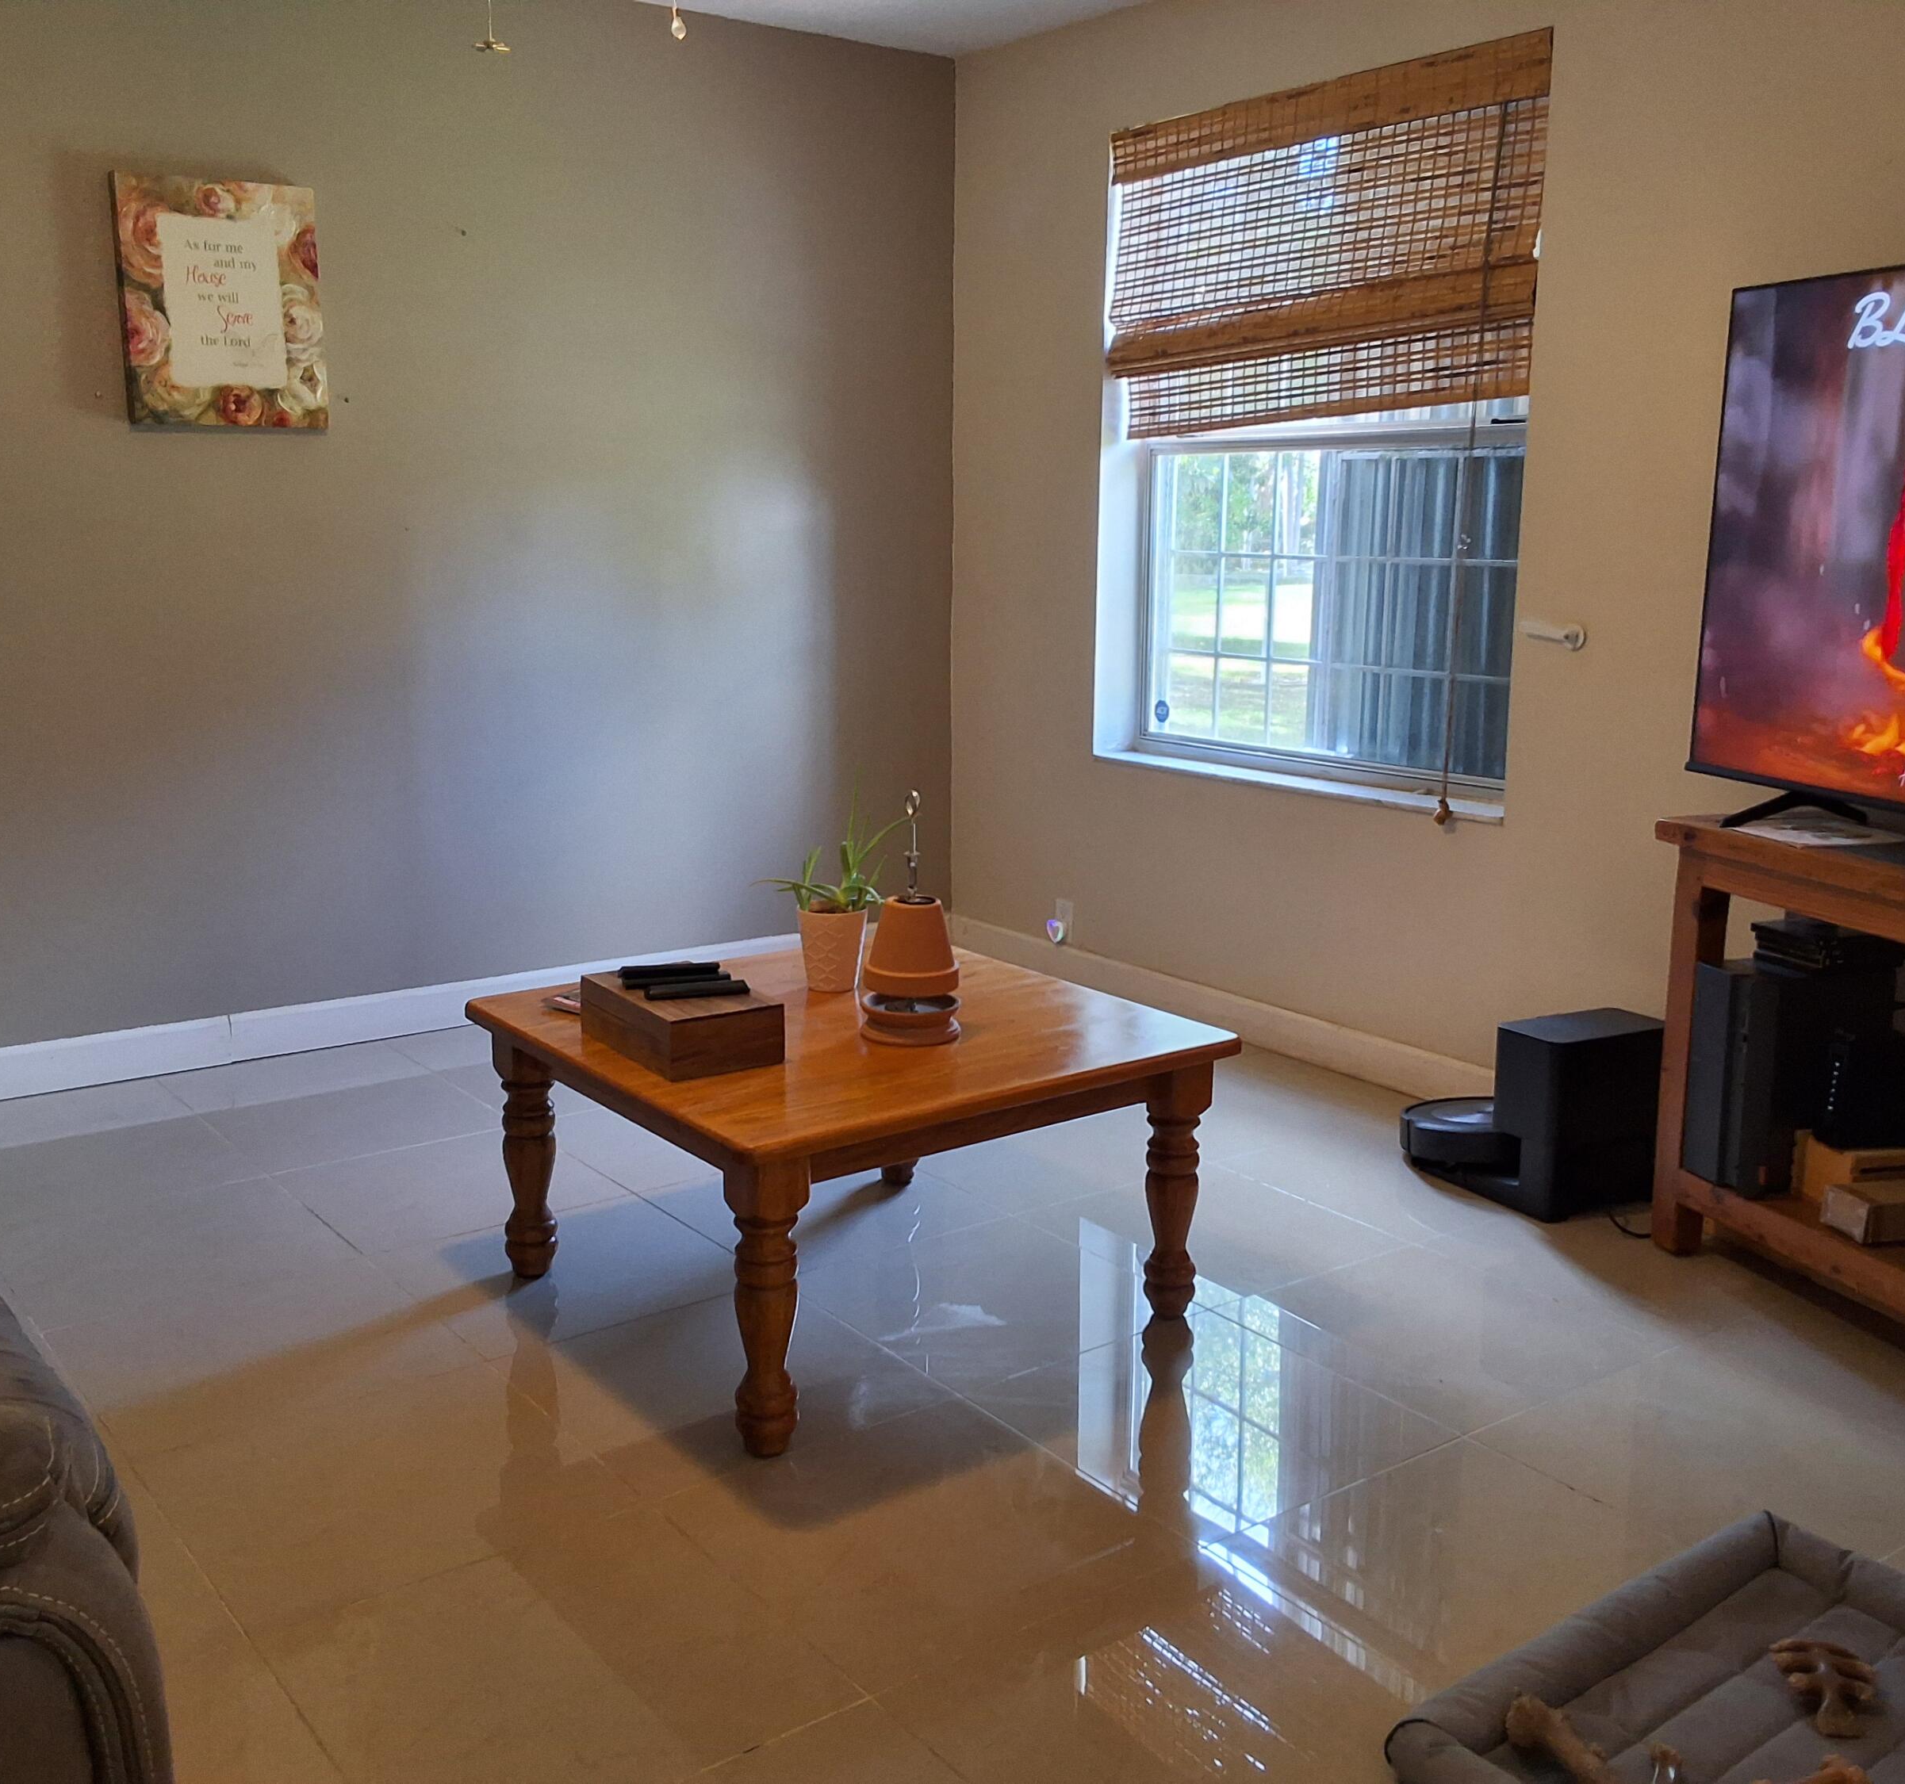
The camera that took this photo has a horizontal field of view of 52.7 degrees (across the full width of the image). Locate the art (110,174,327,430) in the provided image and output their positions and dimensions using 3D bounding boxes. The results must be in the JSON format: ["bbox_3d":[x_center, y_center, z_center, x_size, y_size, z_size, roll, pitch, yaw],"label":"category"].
[{"bbox_3d":[-1.556,-1.253,4.112,0.412,0.508,0.035,-8,14,-36],"label":"art"}]

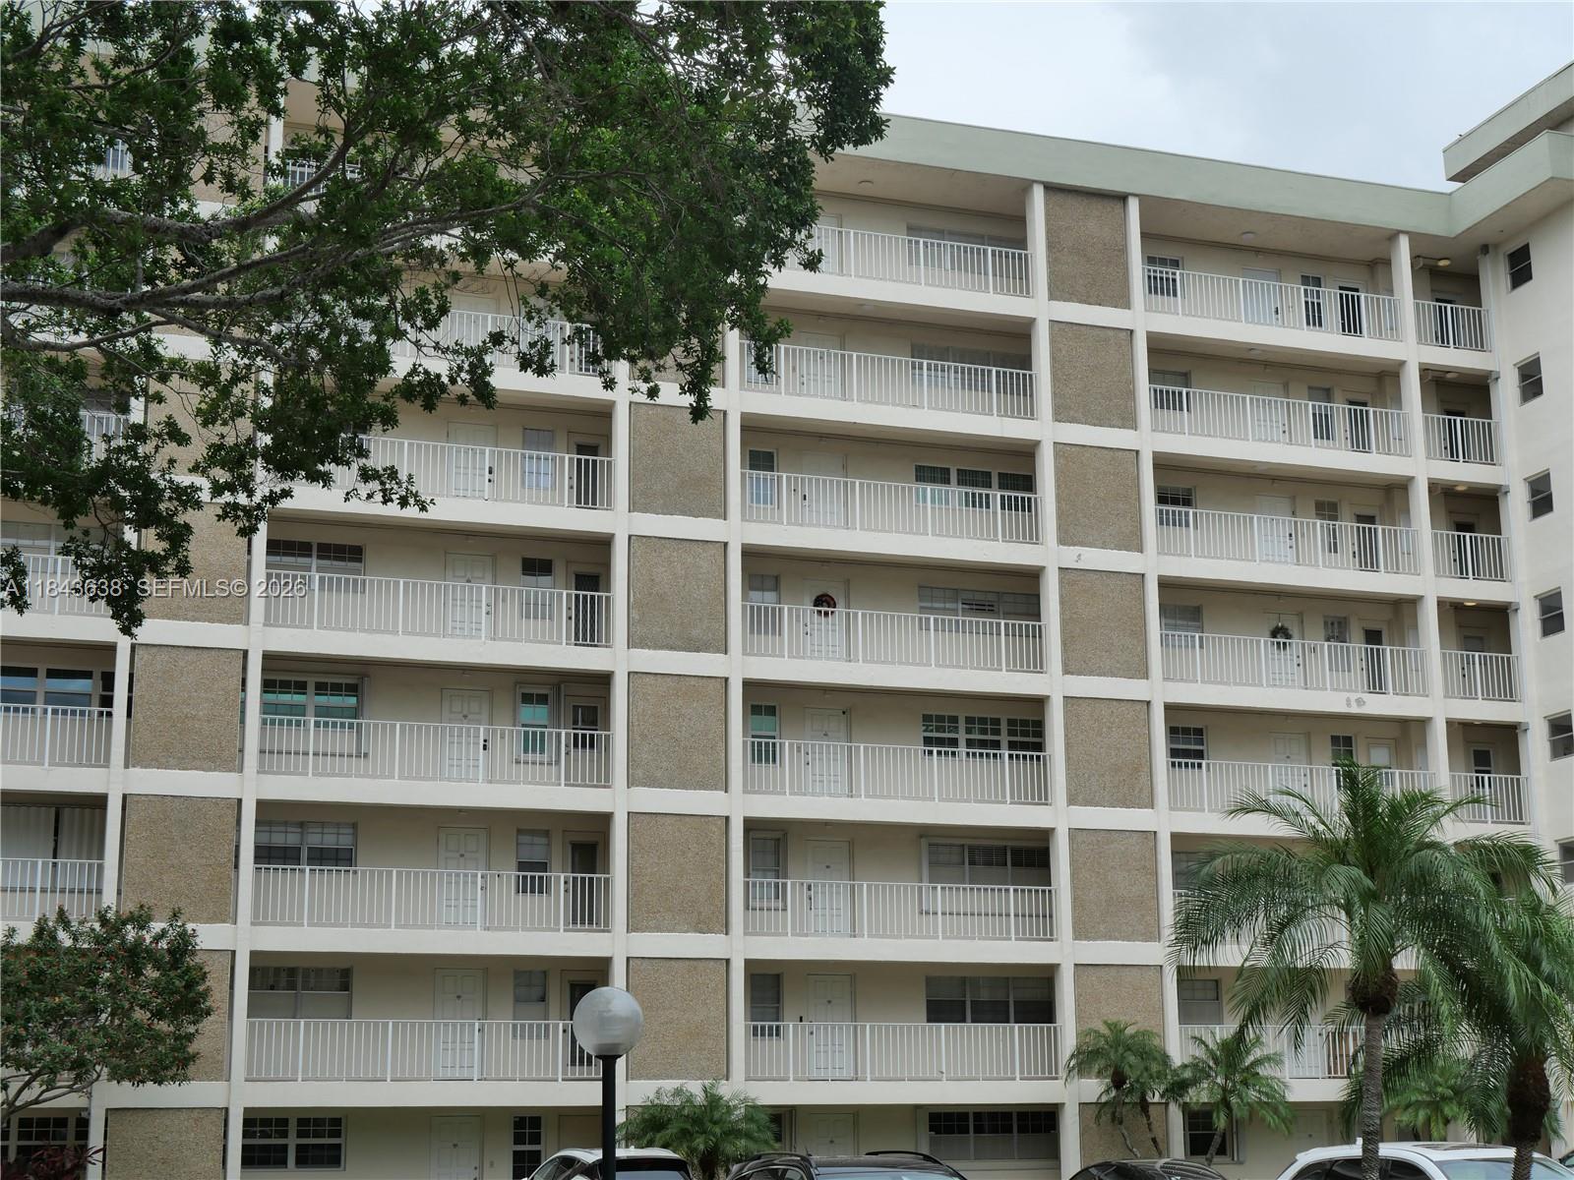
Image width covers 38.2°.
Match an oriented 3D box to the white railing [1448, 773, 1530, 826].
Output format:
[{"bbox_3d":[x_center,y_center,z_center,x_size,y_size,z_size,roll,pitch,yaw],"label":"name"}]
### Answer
[{"bbox_3d":[15.131,4.518,49.023,1.893,1.047,0.120,4,-14,-19],"label":"white railing"}]

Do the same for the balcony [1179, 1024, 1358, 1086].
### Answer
[{"bbox_3d":[10.774,9.301,45.729,6.434,1.054,0.080,4,-14,-19],"label":"balcony"}]

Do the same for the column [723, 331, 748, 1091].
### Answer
[{"bbox_3d":[-0.992,1.278,43.430,0.251,20.678,0.331,4,-14,-19],"label":"column"}]

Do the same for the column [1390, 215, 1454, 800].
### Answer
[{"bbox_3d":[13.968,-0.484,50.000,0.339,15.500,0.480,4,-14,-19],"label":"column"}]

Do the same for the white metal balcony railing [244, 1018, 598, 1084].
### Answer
[{"bbox_3d":[-6.275,8.179,40.241,6.492,1.068,0.120,4,-14,-19],"label":"white metal balcony railing"}]

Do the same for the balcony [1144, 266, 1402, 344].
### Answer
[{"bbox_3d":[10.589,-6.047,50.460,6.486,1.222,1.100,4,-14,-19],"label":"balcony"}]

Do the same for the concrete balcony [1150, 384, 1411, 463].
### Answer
[{"bbox_3d":[10.510,-3.467,49.589,6.417,1.121,1.250,4,-14,-19],"label":"concrete balcony"}]

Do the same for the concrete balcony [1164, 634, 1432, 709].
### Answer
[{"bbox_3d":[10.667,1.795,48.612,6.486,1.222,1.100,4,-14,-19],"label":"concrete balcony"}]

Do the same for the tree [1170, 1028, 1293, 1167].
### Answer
[{"bbox_3d":[8.451,10.266,43.156,2.400,3.731,2.400,4,-14,-19],"label":"tree"}]

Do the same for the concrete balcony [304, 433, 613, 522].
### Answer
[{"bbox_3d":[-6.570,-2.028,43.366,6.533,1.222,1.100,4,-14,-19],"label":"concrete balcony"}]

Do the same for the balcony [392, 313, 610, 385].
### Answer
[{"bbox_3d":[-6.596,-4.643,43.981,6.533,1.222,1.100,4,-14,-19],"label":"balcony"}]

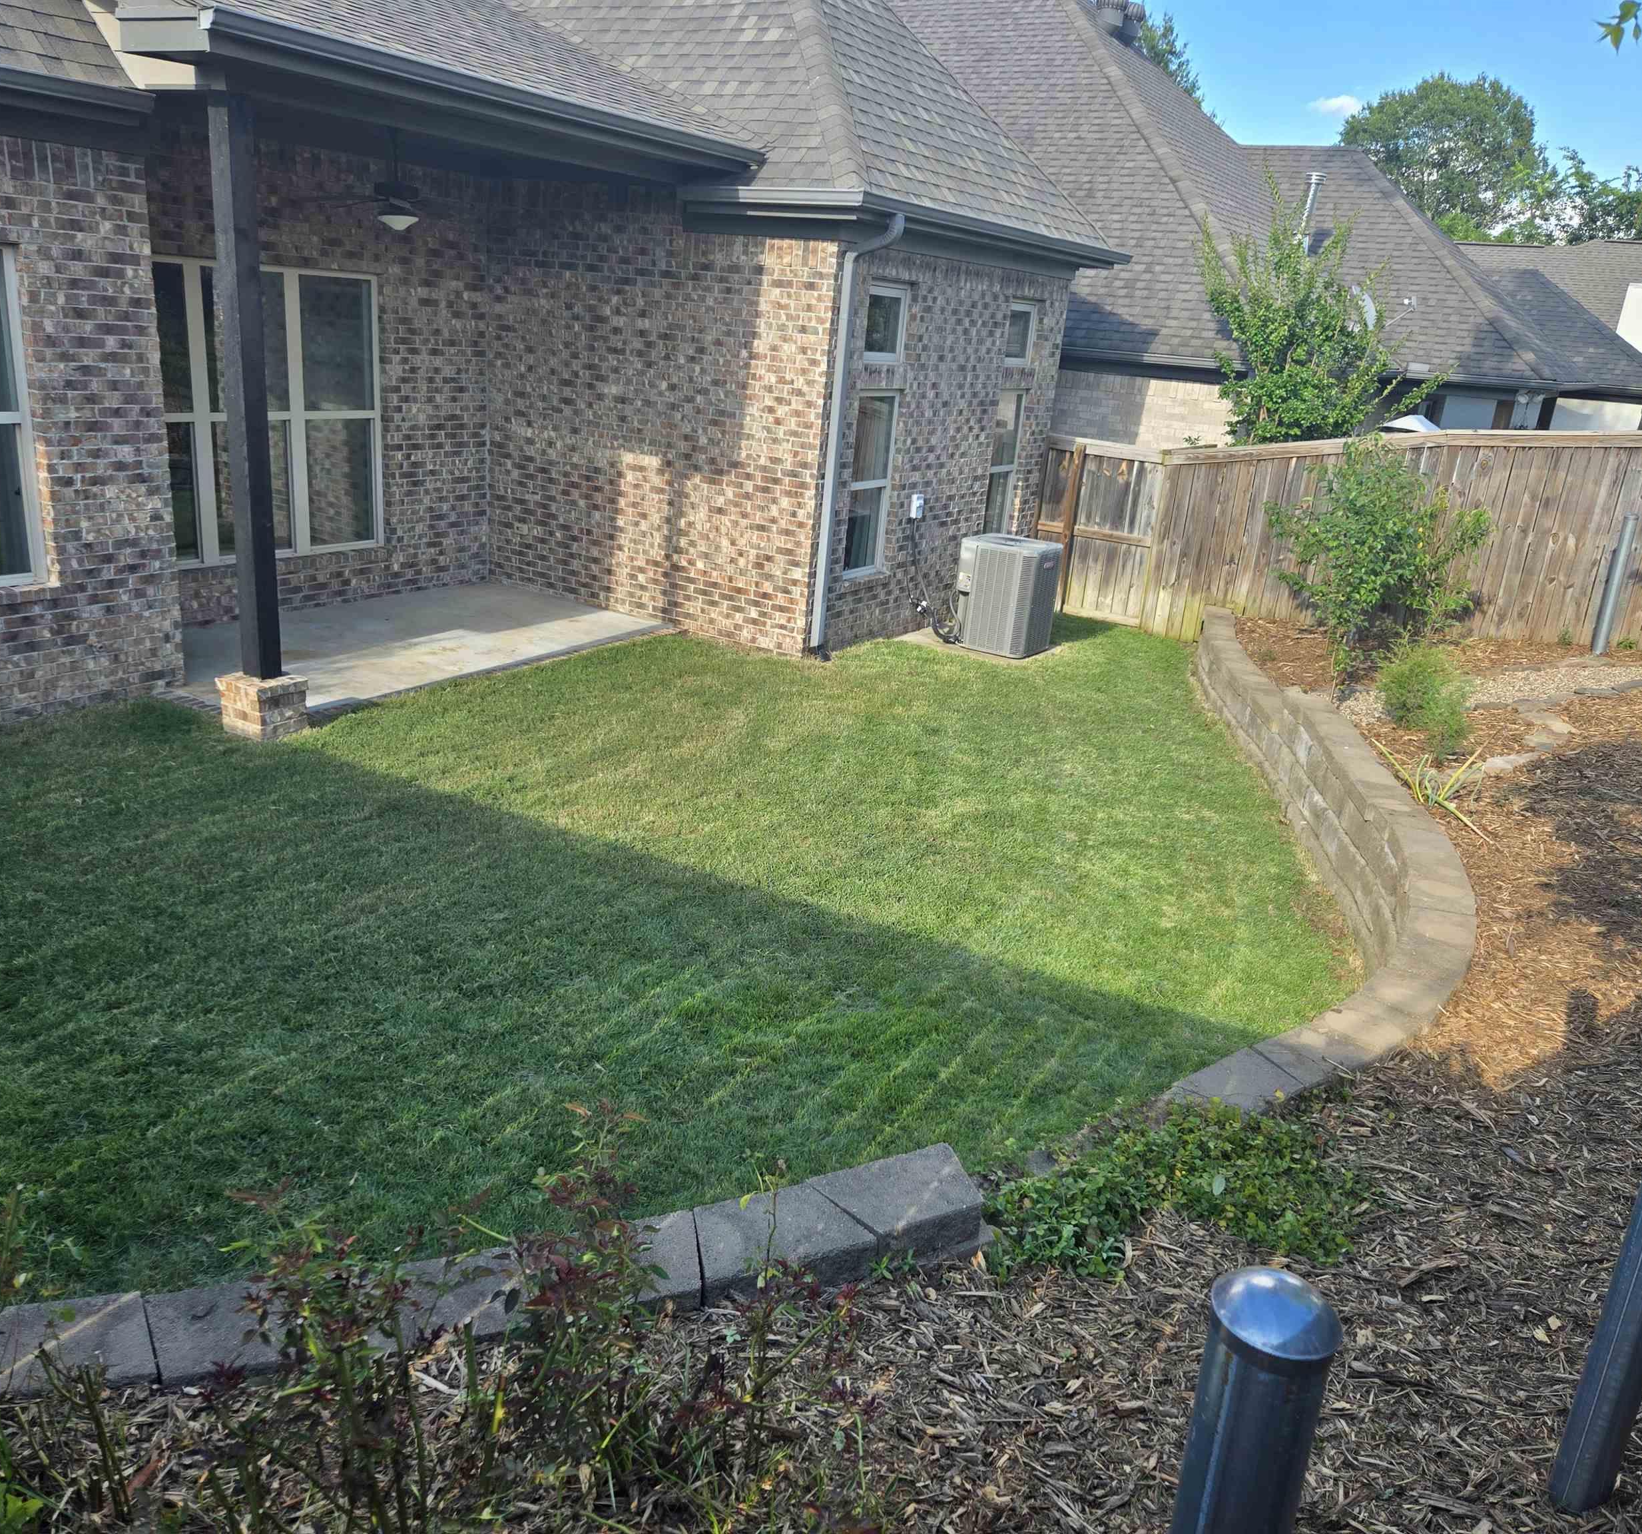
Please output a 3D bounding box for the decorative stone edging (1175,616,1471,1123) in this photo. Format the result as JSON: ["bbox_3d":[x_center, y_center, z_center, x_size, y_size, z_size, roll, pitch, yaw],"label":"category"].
[{"bbox_3d":[2.895,0.020,8.518,1.242,0.660,9.696,10,19,13],"label":"decorative stone edging"}]

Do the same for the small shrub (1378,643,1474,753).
[{"bbox_3d":[3.747,-0.424,8.413,0.600,0.600,0.620,13,20,23],"label":"small shrub"}]

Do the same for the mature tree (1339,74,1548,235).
[{"bbox_3d":[23.754,-20.303,53.705,8.200,12.800,8.200,12,20,19],"label":"mature tree"}]

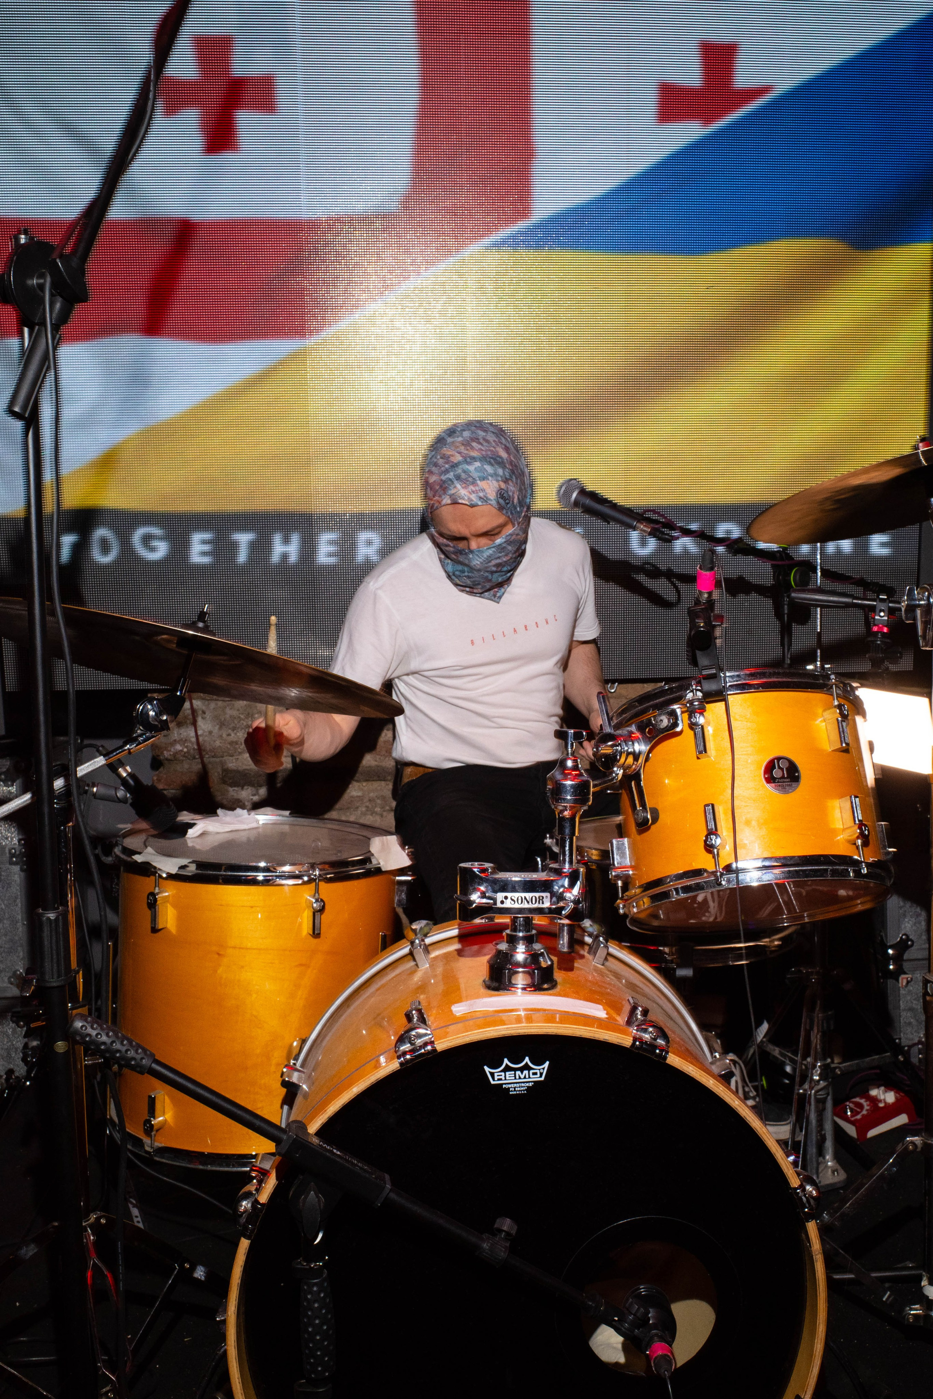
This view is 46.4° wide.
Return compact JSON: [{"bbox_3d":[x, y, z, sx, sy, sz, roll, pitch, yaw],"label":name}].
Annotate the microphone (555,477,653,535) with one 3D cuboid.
[{"bbox_3d":[0.218,-0.296,1.720,0.180,0.052,0.052,30,43,28],"label":"microphone"}]

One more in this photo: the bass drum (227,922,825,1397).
[{"bbox_3d":[0.052,0.580,1.250,0.580,0.580,0.420,-1,4,-3],"label":"bass drum"}]

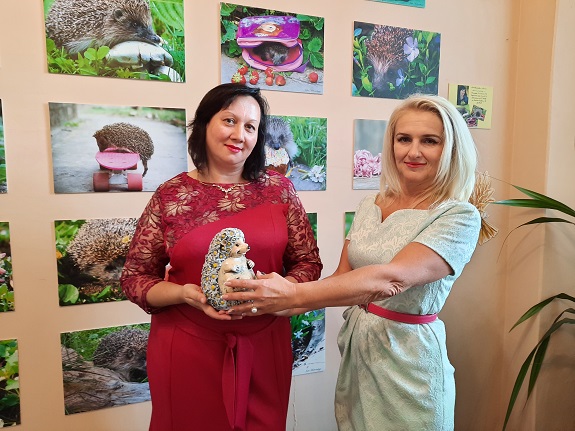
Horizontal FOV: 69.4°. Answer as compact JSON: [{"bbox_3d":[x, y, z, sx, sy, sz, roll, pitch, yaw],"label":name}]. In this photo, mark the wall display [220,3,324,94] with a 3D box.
[{"bbox_3d":[-0.051,-0.639,1.621,0.417,0.301,0.016,-2,7,-19],"label":"wall display"}]

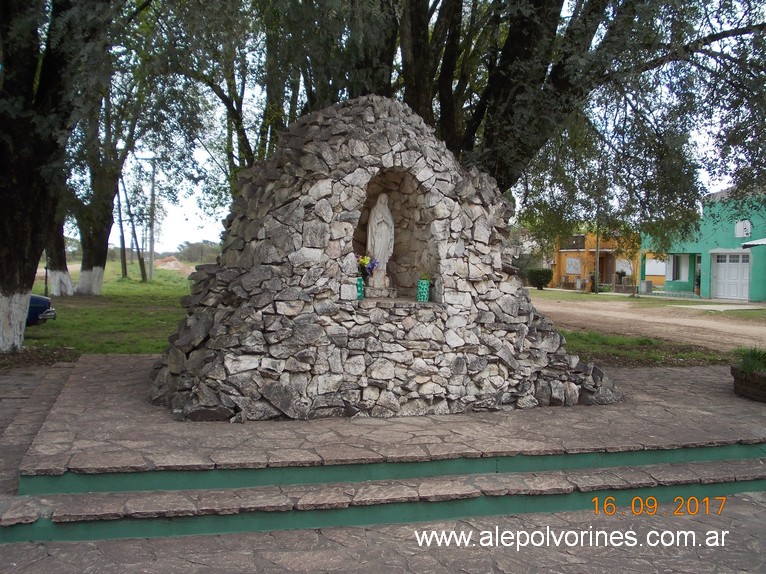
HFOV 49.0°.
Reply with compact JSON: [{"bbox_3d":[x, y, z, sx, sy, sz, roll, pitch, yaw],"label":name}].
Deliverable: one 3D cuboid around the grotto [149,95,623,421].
[{"bbox_3d":[-0.127,-0.428,8.300,4.250,2.950,2.680,0,2,-15],"label":"grotto"}]

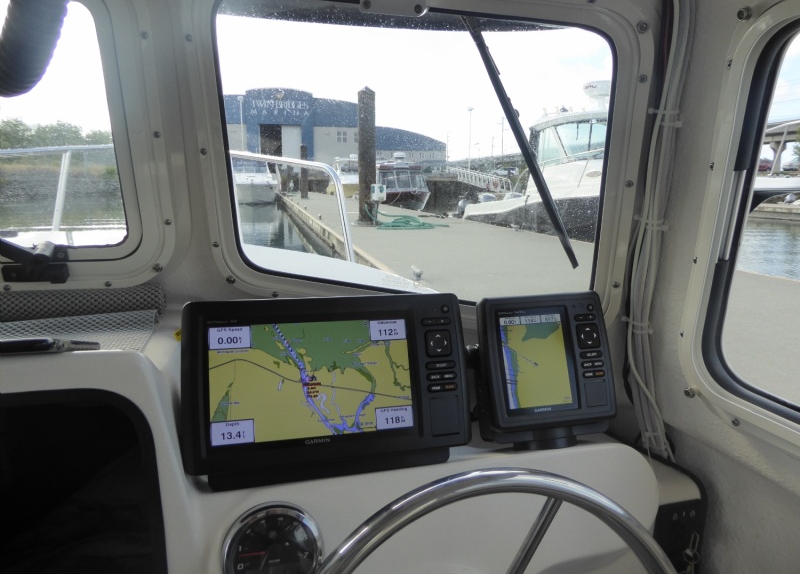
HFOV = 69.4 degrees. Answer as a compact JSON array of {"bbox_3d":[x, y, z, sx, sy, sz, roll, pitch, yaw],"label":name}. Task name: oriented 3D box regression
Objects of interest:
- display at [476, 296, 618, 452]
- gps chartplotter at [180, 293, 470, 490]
[{"bbox_3d":[0.165,0.101,0.692,0.150,0.174,0.074,-3,-10,-14],"label":"display"},{"bbox_3d":[-0.076,0.105,0.612,0.284,0.179,0.074,-2,-11,-16],"label":"gps chartplotter"}]

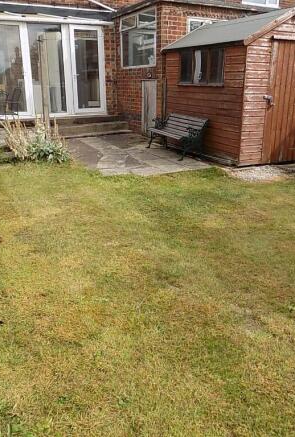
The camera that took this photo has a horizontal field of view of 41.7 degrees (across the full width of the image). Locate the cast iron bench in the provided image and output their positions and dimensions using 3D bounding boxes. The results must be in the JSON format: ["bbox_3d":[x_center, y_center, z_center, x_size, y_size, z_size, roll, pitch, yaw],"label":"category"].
[{"bbox_3d":[0.499,-1.500,6.957,0.564,0.668,1.239,-9,22,-25],"label":"cast iron bench"}]

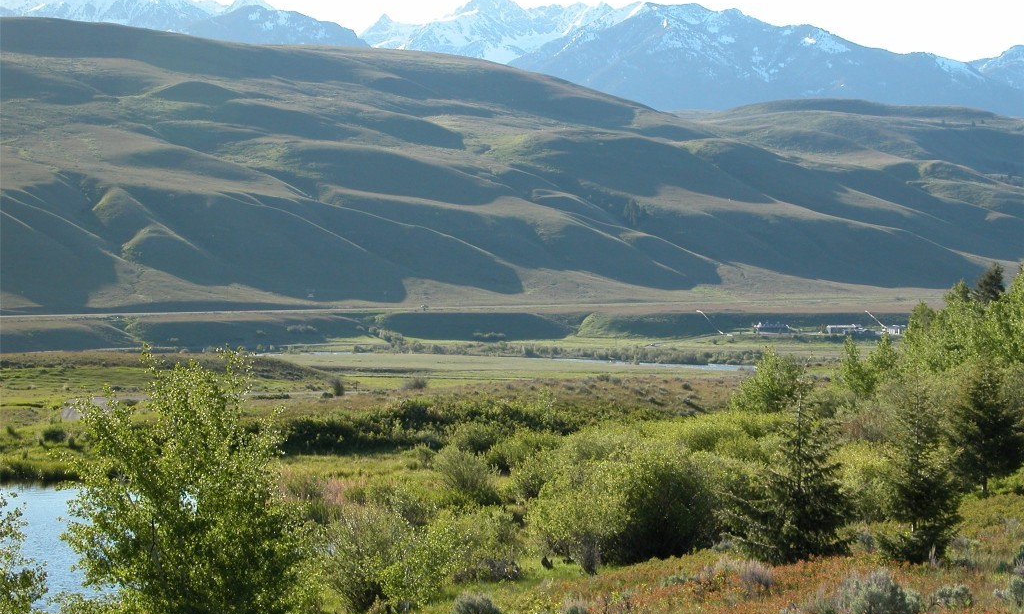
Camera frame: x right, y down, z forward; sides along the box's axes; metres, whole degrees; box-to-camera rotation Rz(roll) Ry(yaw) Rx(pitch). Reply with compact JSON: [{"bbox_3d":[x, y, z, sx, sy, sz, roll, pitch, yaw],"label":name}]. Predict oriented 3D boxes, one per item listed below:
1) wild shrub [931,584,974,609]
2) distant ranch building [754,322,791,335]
[{"bbox_3d":[10.199,6.715,50.000,1.019,0.579,0.937,0,1,0],"label":"wild shrub"},{"bbox_3d":[144.756,11.669,1200.000,20.005,7.224,12.000,0,1,0],"label":"distant ranch building"}]

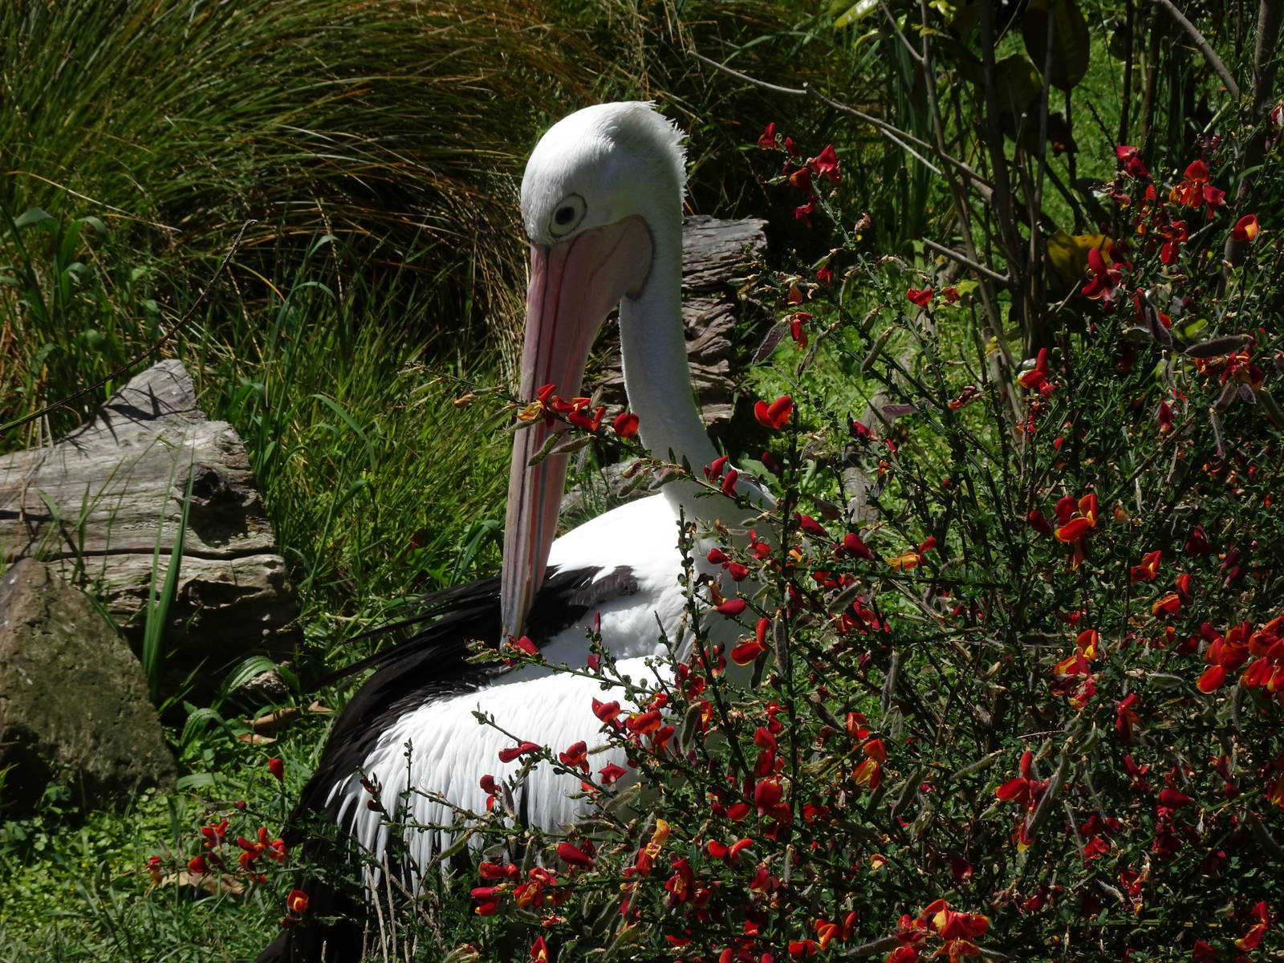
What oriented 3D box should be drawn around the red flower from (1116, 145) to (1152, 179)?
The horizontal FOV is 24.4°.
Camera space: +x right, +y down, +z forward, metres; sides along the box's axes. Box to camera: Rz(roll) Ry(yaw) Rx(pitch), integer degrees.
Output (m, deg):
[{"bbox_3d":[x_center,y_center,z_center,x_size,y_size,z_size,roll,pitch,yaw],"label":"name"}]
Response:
[{"bbox_3d":[0.414,-0.269,2.500,0.030,0.029,0.026,15,23,40],"label":"red flower"}]

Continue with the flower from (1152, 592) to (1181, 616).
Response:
[{"bbox_3d":[0.410,0.096,2.320,0.022,0.019,0.023,-9,19,-28],"label":"flower"}]

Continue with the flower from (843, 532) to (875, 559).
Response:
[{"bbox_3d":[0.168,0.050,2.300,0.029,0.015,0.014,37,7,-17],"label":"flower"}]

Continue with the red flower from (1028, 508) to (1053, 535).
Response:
[{"bbox_3d":[0.309,0.032,2.300,0.013,0.025,0.012,-39,18,4],"label":"red flower"}]

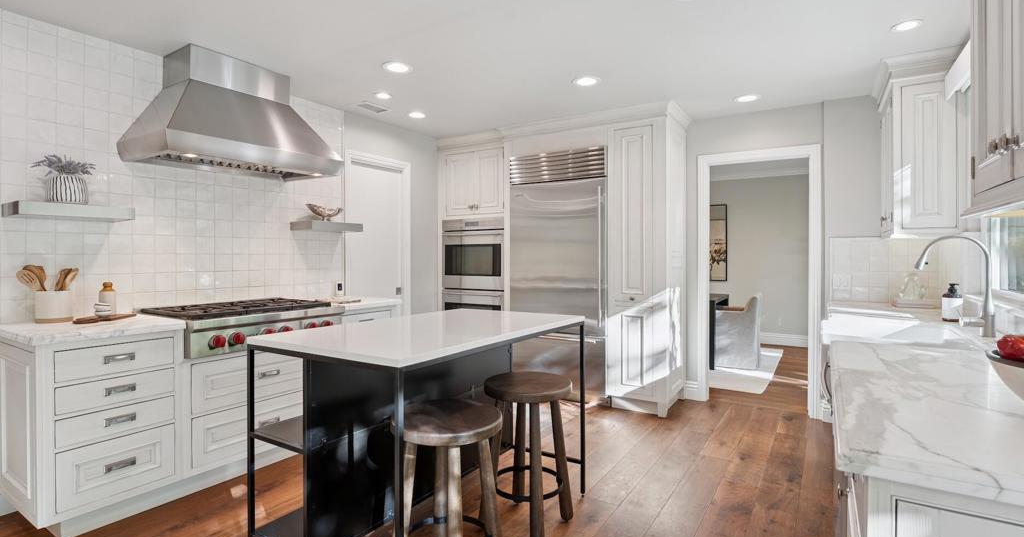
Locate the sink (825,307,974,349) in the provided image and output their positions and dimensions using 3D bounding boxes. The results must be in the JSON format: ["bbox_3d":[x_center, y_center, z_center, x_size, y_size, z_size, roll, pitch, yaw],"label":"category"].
[{"bbox_3d":[1.629,0.384,1.993,0.465,0.235,0.980,0,1,34],"label":"sink"}]

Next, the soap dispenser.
[{"bbox_3d":[2.061,0.159,2.131,0.074,0.175,0.074,0,1,30],"label":"soap dispenser"}]

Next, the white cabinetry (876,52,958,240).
[{"bbox_3d":[2.525,-0.722,2.855,0.370,1.067,0.660,0,1,34],"label":"white cabinetry"}]

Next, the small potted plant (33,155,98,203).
[{"bbox_3d":[-2.208,-0.444,2.250,0.210,0.247,0.230,0,1,34],"label":"small potted plant"}]

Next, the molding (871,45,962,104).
[{"bbox_3d":[2.531,-1.176,2.851,0.402,0.116,0.715,0,1,34],"label":"molding"}]

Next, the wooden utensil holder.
[{"bbox_3d":[-2.199,0.186,2.182,0.124,0.142,0.124,0,1,34],"label":"wooden utensil holder"}]

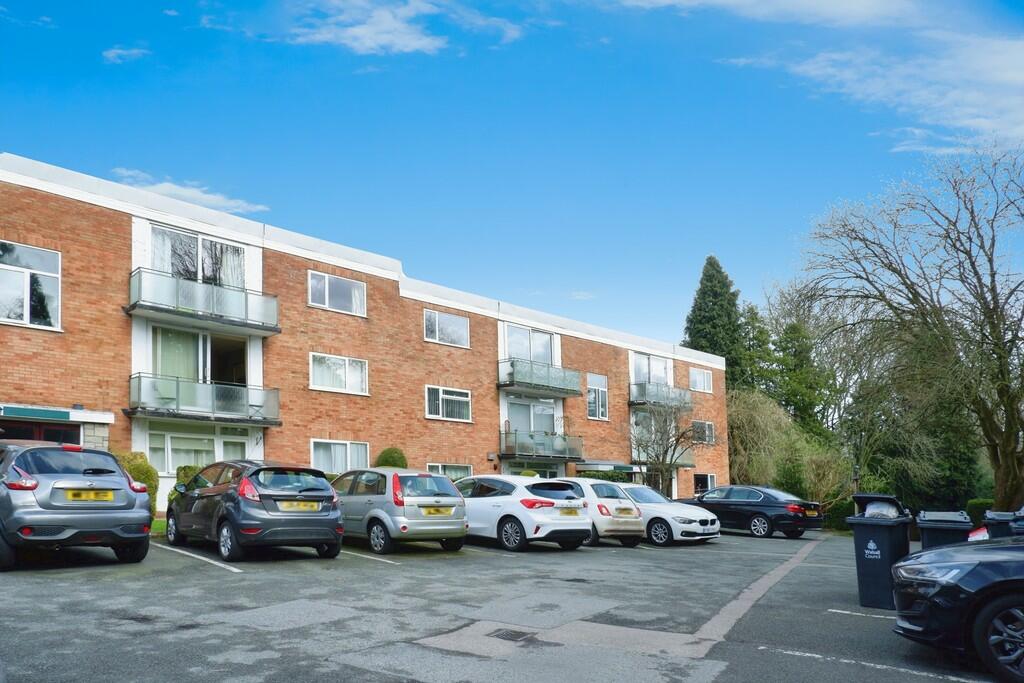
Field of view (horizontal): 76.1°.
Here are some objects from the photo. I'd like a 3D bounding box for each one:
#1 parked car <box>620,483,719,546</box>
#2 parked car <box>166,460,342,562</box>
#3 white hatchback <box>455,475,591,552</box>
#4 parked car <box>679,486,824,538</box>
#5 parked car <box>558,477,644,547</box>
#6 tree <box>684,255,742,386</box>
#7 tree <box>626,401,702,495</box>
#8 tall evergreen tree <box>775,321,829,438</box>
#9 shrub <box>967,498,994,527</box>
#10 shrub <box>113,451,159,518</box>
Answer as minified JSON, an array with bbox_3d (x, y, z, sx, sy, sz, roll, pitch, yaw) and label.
[{"bbox_3d":[3.238,4.469,17.284,1.841,1.429,4.633,12,-15,-38],"label":"parked car"},{"bbox_3d":[-4.536,2.840,11.301,1.752,1.485,3.970,13,-16,-40],"label":"parked car"},{"bbox_3d":[-0.293,3.763,14.644,1.855,1.465,4.378,13,-16,-43],"label":"white hatchback"},{"bbox_3d":[6.993,5.206,20.331,1.890,1.464,4.900,11,-15,-37],"label":"parked car"},{"bbox_3d":[1.514,4.141,16.102,1.657,1.488,3.560,14,-17,-43],"label":"parked car"},{"bbox_3d":[12.877,2.312,42.741,4.600,16.829,4.600,2,-12,0],"label":"tree"},{"bbox_3d":[5.871,4.542,24.976,3.000,4.597,3.000,2,-12,0],"label":"tree"},{"bbox_3d":[15.463,4.044,35.605,3.600,10.683,3.600,2,-12,0],"label":"tall evergreen tree"},{"bbox_3d":[13.987,5.394,19.637,1.000,1.327,1.000,2,-12,0],"label":"shrub"},{"bbox_3d":[-8.889,3.446,15.477,1.500,1.714,1.500,2,-12,0],"label":"shrub"}]

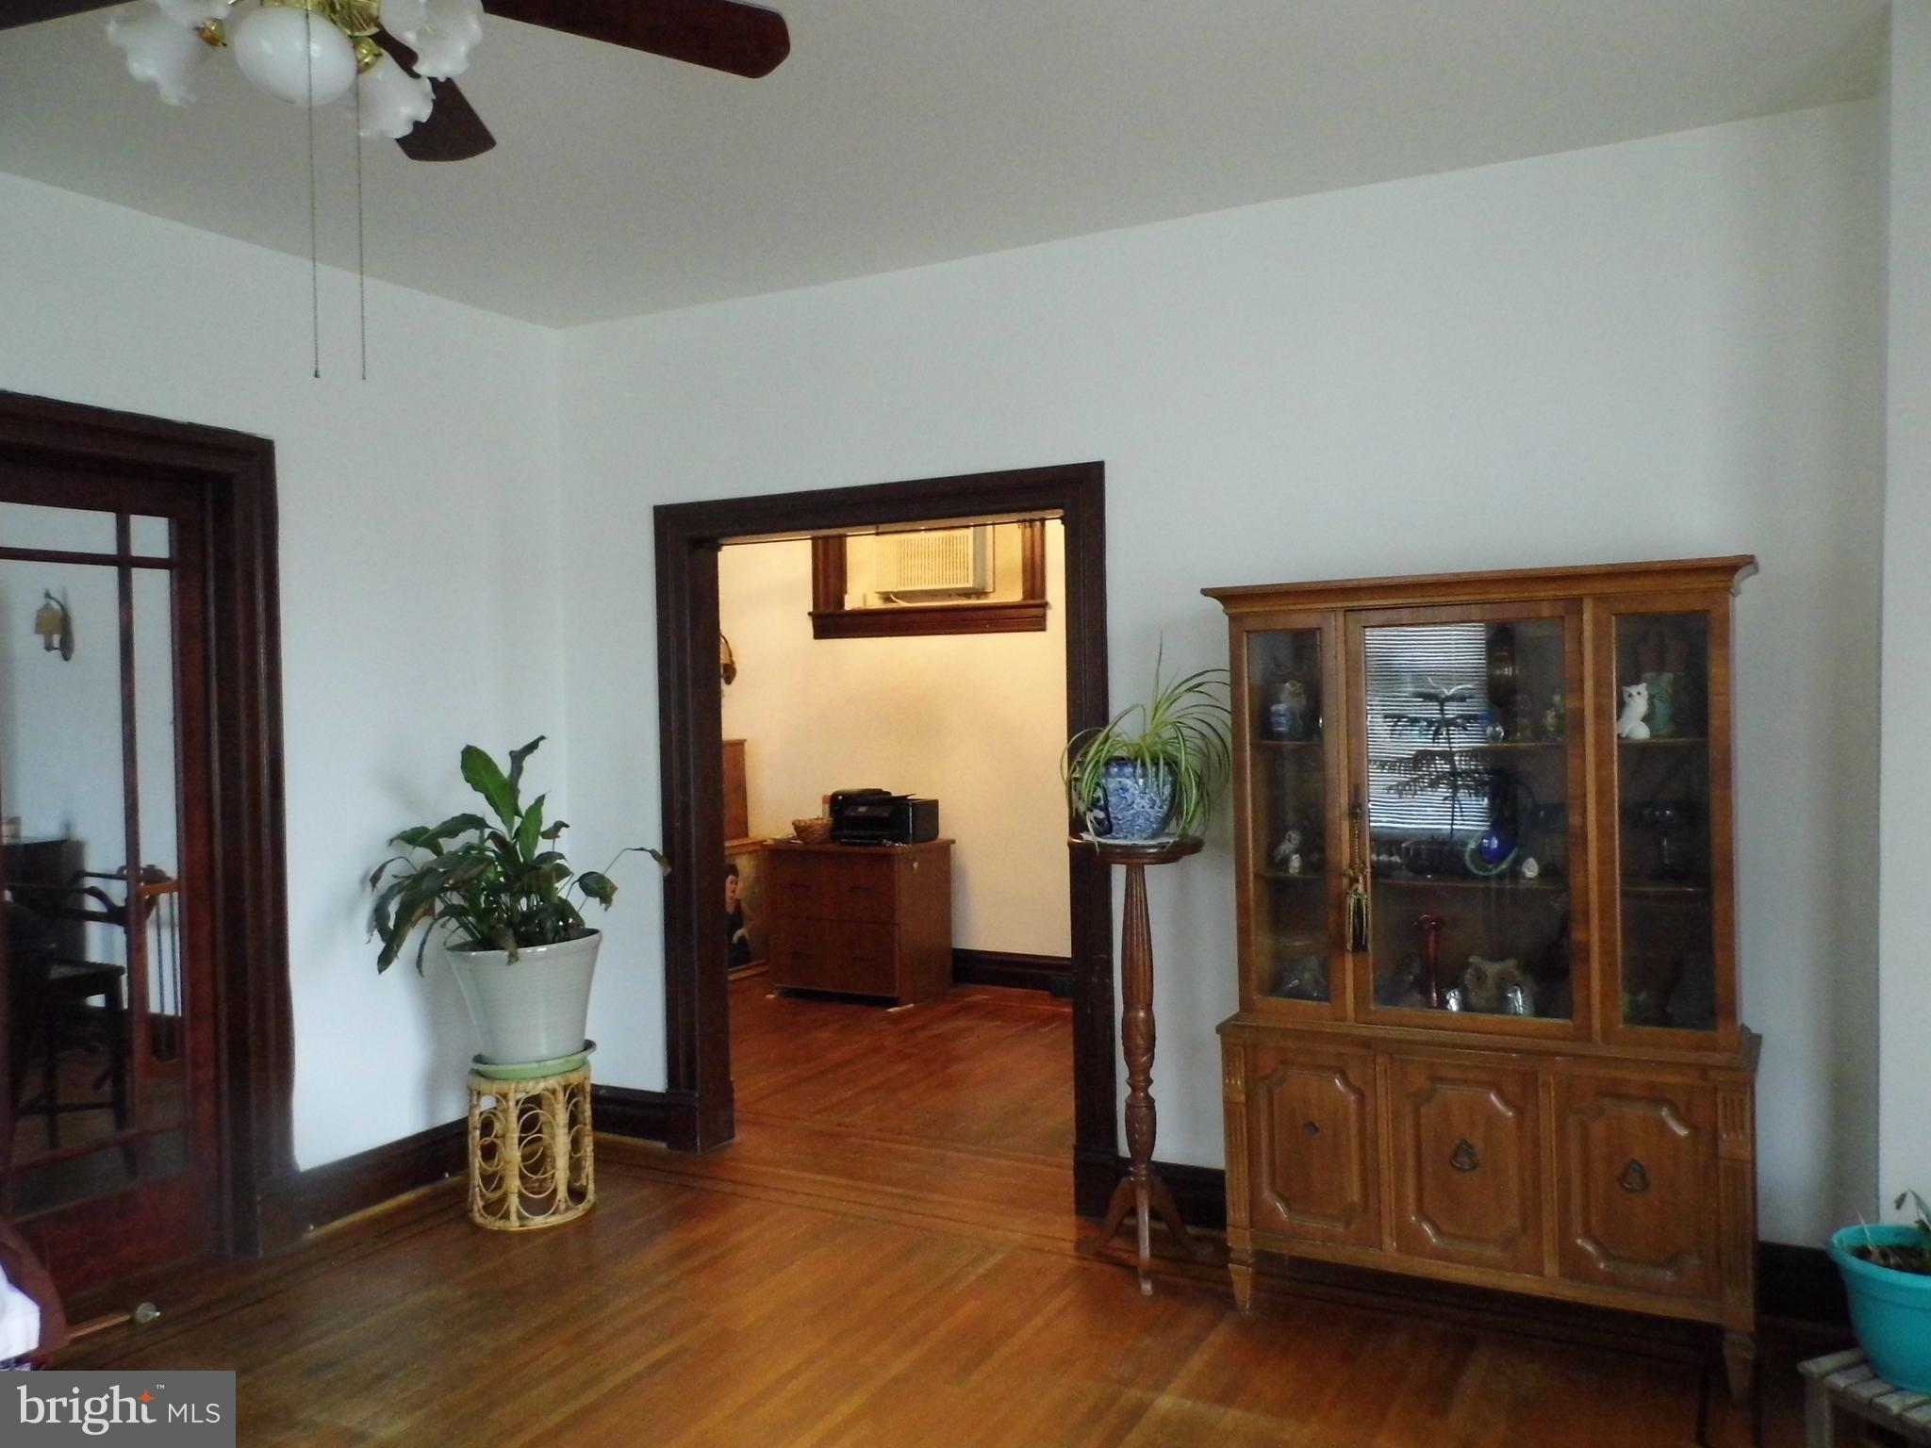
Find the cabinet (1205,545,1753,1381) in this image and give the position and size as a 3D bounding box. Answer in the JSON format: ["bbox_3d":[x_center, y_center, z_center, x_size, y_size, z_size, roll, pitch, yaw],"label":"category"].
[{"bbox_3d":[1.201,0.537,3.292,1.152,1.755,0.438,-1,1,28],"label":"cabinet"}]

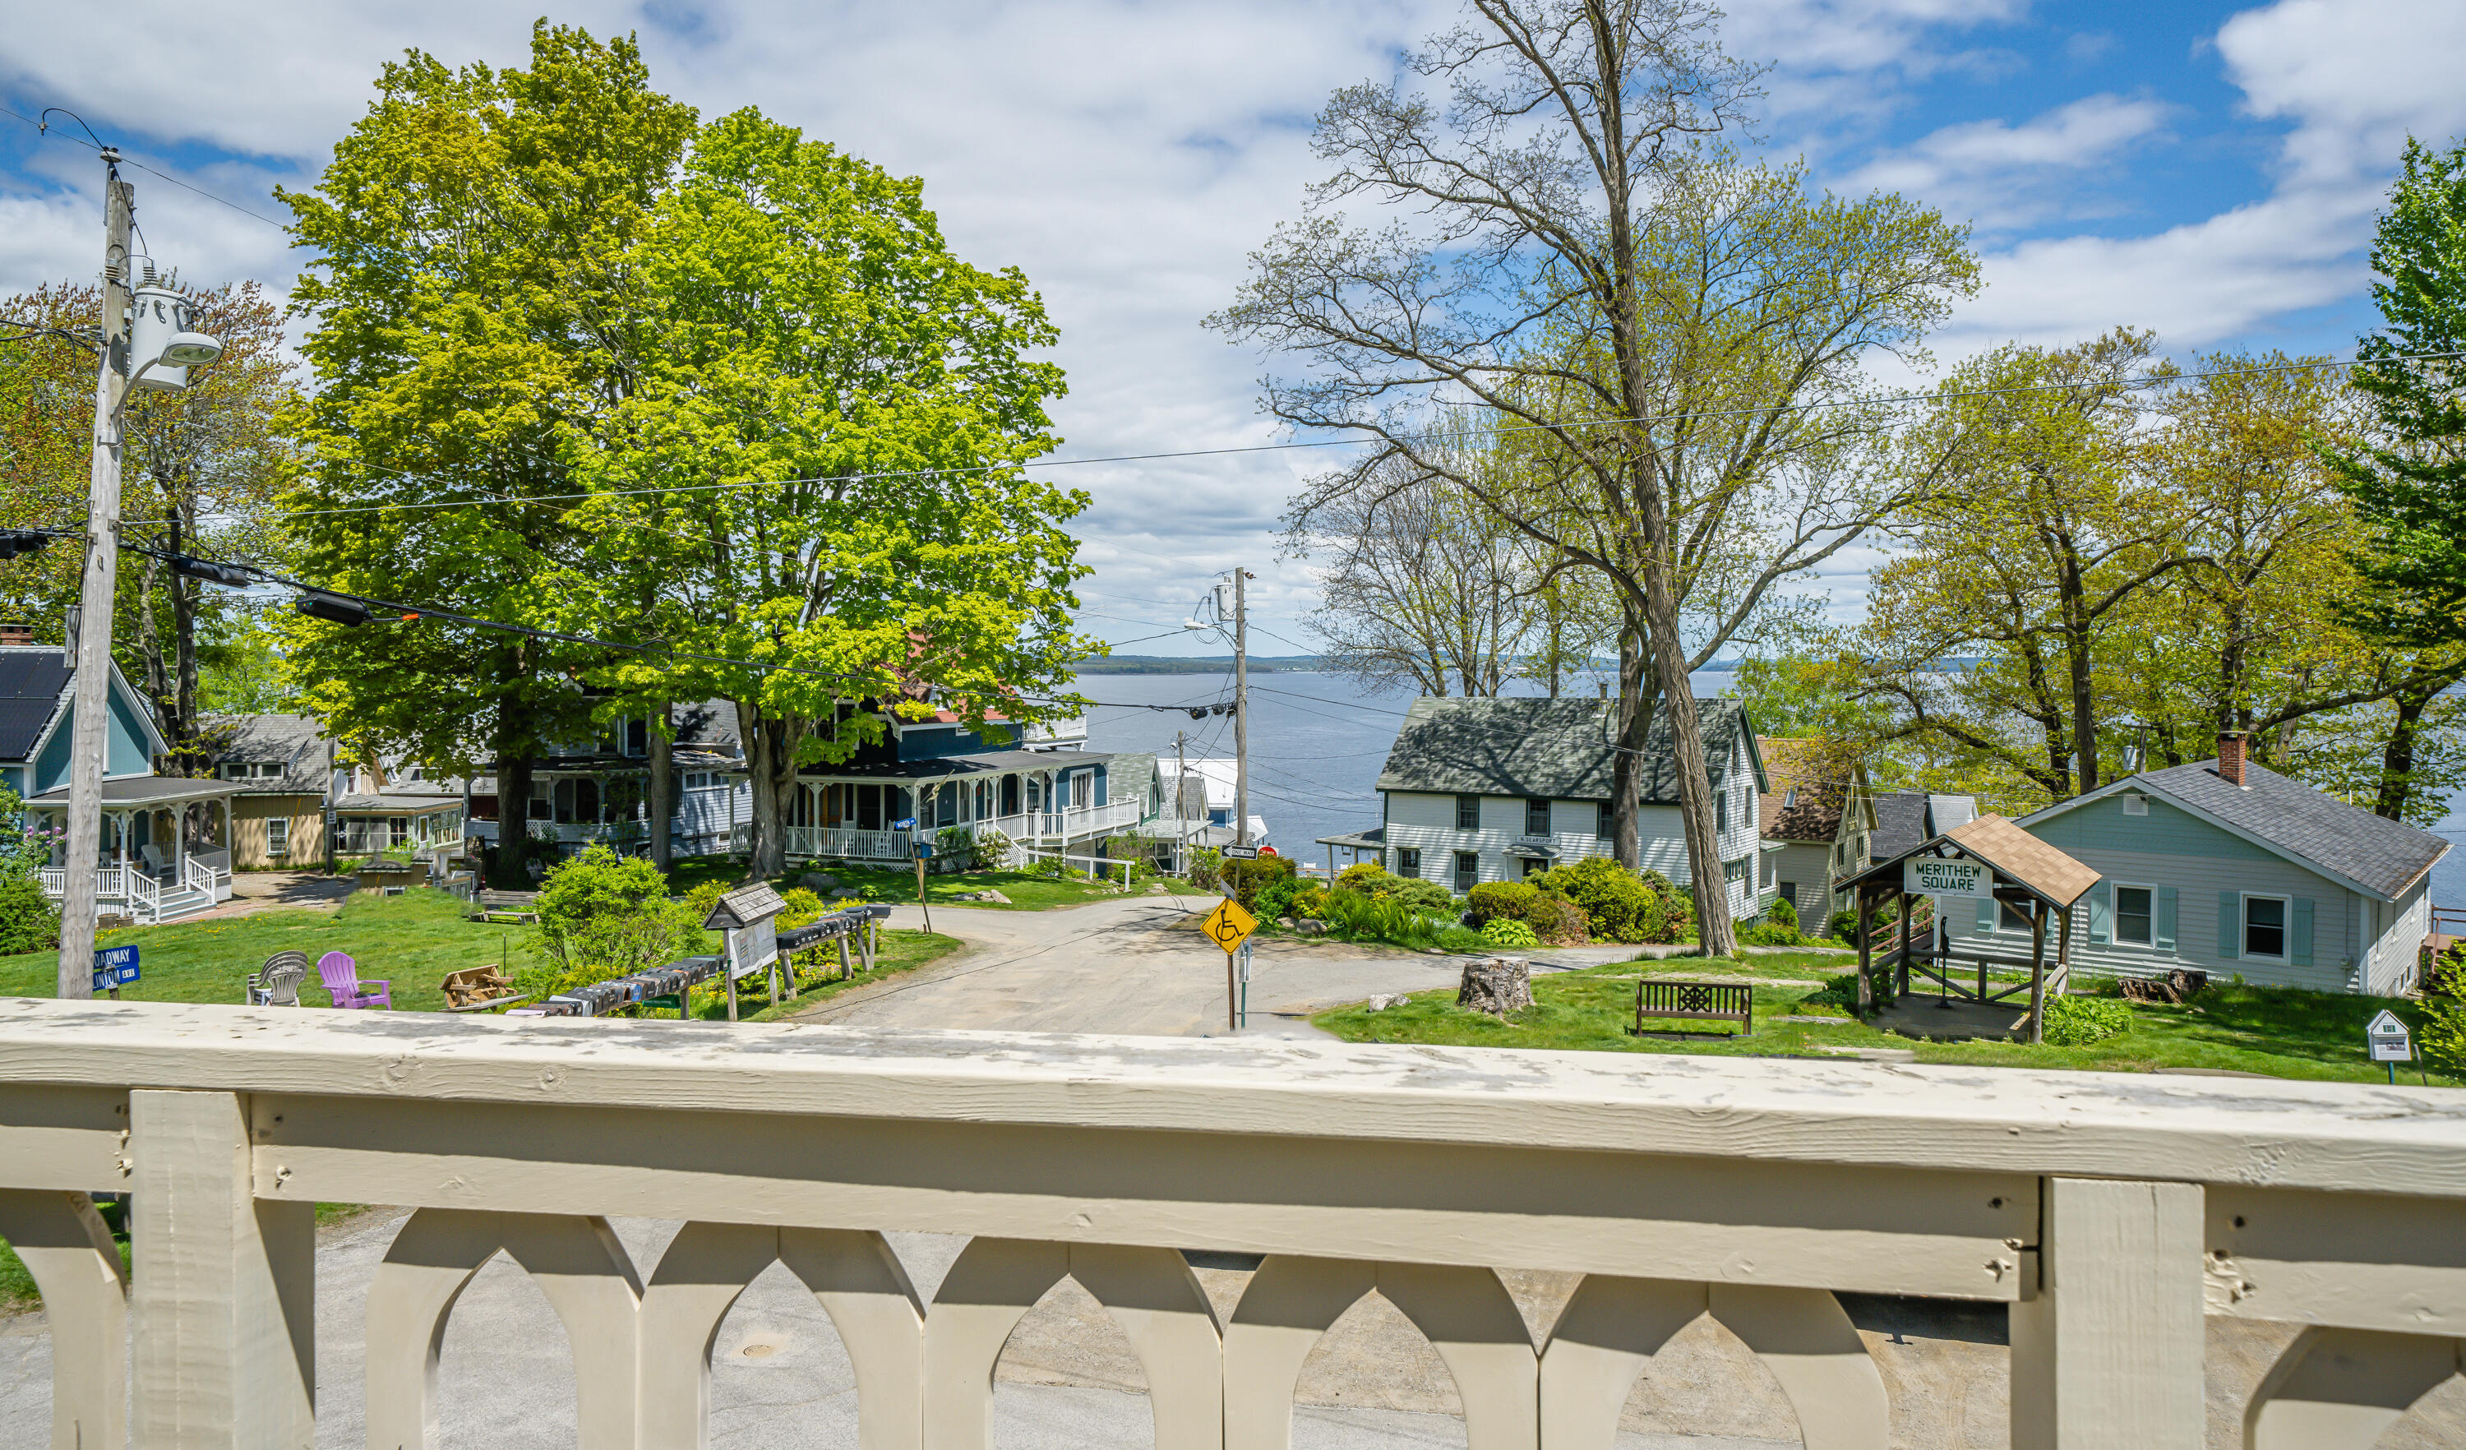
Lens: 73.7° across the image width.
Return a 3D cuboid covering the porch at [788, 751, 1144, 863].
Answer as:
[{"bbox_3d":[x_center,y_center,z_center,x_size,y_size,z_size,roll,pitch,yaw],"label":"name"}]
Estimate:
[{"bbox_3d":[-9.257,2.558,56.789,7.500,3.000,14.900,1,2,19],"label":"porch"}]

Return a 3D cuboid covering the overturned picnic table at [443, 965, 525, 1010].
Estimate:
[{"bbox_3d":[-11.299,4.045,24.753,0.650,0.680,1.250,1,2,27],"label":"overturned picnic table"}]

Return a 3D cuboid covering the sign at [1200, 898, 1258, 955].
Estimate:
[{"bbox_3d":[-0.041,2.897,23.600,0.840,0.840,0.040,-2,2,0],"label":"sign"}]

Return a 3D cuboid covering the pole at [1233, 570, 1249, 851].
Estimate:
[{"bbox_3d":[0.240,0.373,43.039,0.250,8.850,0.250,-1,2,0],"label":"pole"}]

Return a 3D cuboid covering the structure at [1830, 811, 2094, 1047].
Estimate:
[{"bbox_3d":[11.522,3.064,25.720,3.200,3.030,3.710,1,2,35],"label":"structure"}]

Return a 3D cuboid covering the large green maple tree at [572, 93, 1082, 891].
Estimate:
[{"bbox_3d":[-11.500,-6.471,45.805,15.000,21.400,14.500,0,2,0],"label":"large green maple tree"}]

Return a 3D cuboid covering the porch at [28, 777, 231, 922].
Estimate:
[{"bbox_3d":[-26.800,3.017,40.530,2.900,3.050,4.900,0,2,-2],"label":"porch"}]

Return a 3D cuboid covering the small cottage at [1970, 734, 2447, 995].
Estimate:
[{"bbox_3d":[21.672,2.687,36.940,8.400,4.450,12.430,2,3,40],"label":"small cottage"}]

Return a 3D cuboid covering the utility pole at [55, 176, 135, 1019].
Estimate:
[{"bbox_3d":[-10.064,-0.106,14.505,0.280,9.800,0.280,3,2,0],"label":"utility pole"}]

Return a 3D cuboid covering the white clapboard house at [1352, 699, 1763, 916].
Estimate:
[{"bbox_3d":[14.350,3.401,70.157,14.700,9.200,7.450,1,2,35],"label":"white clapboard house"}]

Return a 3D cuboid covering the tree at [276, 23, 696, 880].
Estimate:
[{"bbox_3d":[-19.024,-6.813,41.788,10.500,21.900,10.200,0,2,0],"label":"tree"}]

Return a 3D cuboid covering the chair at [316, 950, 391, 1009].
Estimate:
[{"bbox_3d":[-13.172,3.914,24.648,0.840,0.950,0.760,1,2,29],"label":"chair"}]

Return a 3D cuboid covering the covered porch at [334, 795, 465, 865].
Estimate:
[{"bbox_3d":[-32.800,3.989,64.674,3.800,2.800,3.700,0,2,7],"label":"covered porch"}]

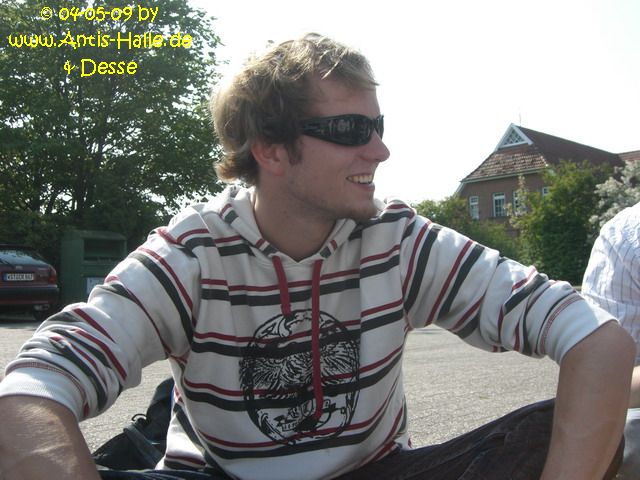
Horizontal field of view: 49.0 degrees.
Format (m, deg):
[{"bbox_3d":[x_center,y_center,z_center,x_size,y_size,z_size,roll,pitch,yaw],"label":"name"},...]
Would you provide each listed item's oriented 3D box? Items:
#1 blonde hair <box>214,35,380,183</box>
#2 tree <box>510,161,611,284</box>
[{"bbox_3d":[-0.036,-0.178,0.950,0.215,0.205,0.180,-2,-3,16],"label":"blonde hair"},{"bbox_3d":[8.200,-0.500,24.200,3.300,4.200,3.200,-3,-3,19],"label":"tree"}]

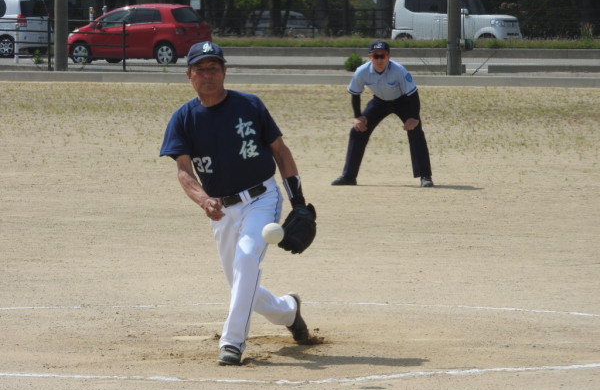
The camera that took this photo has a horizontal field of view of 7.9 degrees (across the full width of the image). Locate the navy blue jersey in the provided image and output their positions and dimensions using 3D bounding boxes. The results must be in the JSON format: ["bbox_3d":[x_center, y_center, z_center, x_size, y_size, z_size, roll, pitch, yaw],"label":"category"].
[{"bbox_3d":[-0.385,-0.244,21.250,0.500,0.500,0.320,-13,3,22],"label":"navy blue jersey"}]

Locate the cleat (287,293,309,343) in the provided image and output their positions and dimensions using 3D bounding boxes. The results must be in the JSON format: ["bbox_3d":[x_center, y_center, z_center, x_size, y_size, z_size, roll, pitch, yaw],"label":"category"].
[{"bbox_3d":[-0.005,0.627,22.000,0.110,0.275,0.100,-14,4,-40],"label":"cleat"}]

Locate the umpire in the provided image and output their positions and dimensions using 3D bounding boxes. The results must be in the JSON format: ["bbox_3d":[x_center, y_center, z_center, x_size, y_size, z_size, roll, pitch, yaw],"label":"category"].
[{"bbox_3d":[0.746,-0.737,39.200,0.930,1.320,0.680,0,3,5],"label":"umpire"}]

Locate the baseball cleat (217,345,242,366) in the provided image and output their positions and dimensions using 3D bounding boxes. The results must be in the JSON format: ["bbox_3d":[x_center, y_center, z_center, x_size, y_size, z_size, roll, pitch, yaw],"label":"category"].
[{"bbox_3d":[-0.335,0.760,20.880,0.108,0.110,0.280,1,3,15],"label":"baseball cleat"}]

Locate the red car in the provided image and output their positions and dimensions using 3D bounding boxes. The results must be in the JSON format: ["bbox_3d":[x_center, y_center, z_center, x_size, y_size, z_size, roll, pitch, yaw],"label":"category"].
[{"bbox_3d":[-4.115,-4.048,108.200,3.750,1.520,1.695,2,3,31],"label":"red car"}]

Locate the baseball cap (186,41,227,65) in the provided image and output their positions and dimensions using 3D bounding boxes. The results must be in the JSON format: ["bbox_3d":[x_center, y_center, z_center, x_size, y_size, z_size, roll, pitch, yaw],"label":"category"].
[{"bbox_3d":[-0.456,-0.696,21.200,0.185,0.130,0.270,0,3,0],"label":"baseball cap"}]

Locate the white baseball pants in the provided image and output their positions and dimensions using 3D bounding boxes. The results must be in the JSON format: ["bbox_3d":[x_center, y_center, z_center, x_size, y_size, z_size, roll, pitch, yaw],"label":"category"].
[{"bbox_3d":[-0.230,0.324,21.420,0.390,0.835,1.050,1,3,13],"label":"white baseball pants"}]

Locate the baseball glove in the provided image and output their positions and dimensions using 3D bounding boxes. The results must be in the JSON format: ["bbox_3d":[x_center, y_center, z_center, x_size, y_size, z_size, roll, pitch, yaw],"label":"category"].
[{"bbox_3d":[-0.012,0.164,21.150,0.160,0.260,0.180,5,4,-39],"label":"baseball glove"}]

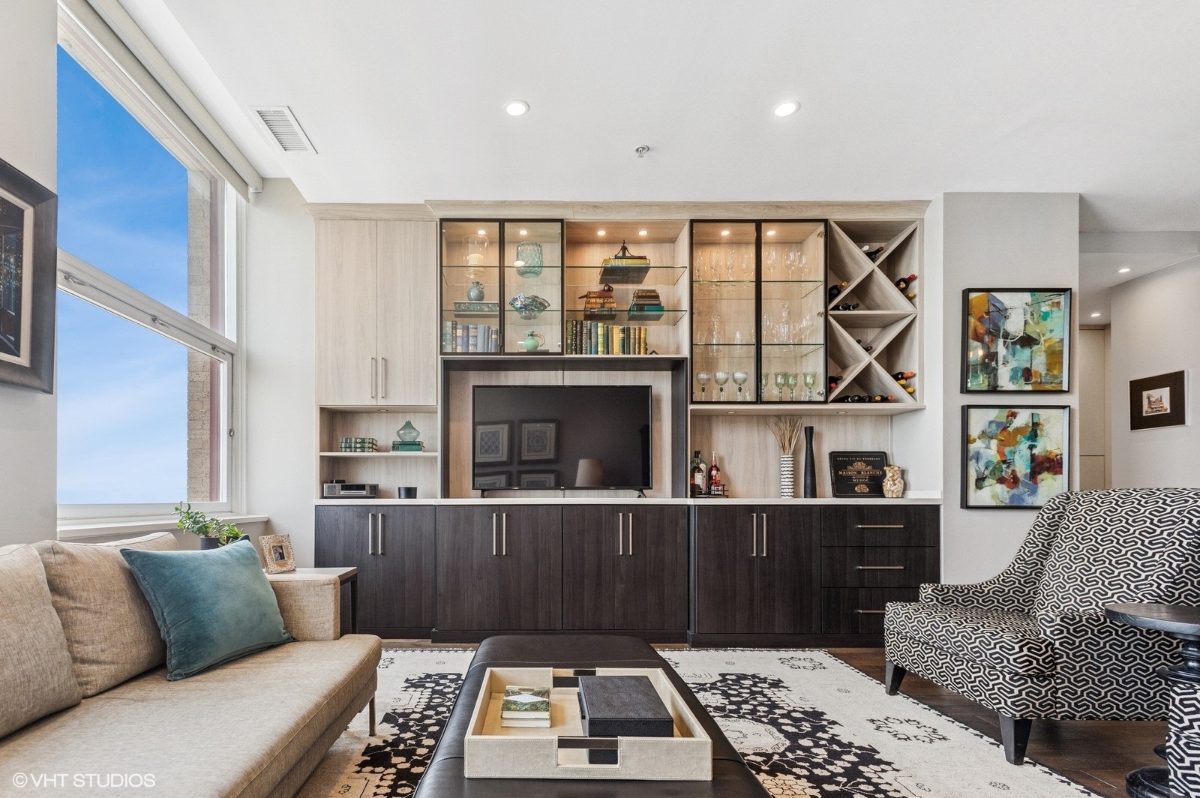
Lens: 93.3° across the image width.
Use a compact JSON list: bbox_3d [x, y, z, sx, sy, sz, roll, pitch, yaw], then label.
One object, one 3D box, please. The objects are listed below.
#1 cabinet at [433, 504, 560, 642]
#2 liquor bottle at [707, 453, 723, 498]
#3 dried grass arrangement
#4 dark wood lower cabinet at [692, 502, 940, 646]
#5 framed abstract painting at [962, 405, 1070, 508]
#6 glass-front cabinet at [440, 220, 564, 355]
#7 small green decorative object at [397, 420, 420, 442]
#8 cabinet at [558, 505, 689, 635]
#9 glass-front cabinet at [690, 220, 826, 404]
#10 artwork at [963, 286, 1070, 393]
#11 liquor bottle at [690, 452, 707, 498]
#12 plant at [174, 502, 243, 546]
[{"bbox_3d":[-0.668,1.141,3.840,0.826,0.886,0.400,0,0,0],"label":"cabinet"},{"bbox_3d":[0.775,0.503,3.820,0.086,0.297,0.082,0,0,0],"label":"liquor bottle"},{"bbox_3d":[1.200,0.233,3.660,0.236,0.261,0.190,0,-3,-2],"label":"dried grass arrangement"},{"bbox_3d":[1.335,1.121,3.781,1.546,0.899,0.490,0,0,0],"label":"dark wood lower cabinet"},{"bbox_3d":[2.553,0.358,3.487,0.640,0.631,0.045,0,0,0],"label":"framed abstract painting"},{"bbox_3d":[-0.619,-0.684,3.720,0.777,0.842,0.380,0,-3,-2],"label":"glass-front cabinet"},{"bbox_3d":[-1.280,0.213,3.780,0.150,0.150,0.150,0,-3,-2],"label":"small green decorative object"},{"bbox_3d":[0.148,1.085,3.745,0.783,0.836,0.430,0,-3,-2],"label":"cabinet"},{"bbox_3d":[0.979,-0.529,3.720,0.842,1.140,0.380,0,-3,-2],"label":"glass-front cabinet"},{"bbox_3d":[2.559,-0.357,3.487,0.645,0.637,0.045,0,0,0],"label":"artwork"},{"bbox_3d":[0.677,0.510,3.860,0.095,0.304,0.085,0,0,0],"label":"liquor bottle"},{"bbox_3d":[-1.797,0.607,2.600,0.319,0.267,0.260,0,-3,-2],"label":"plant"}]

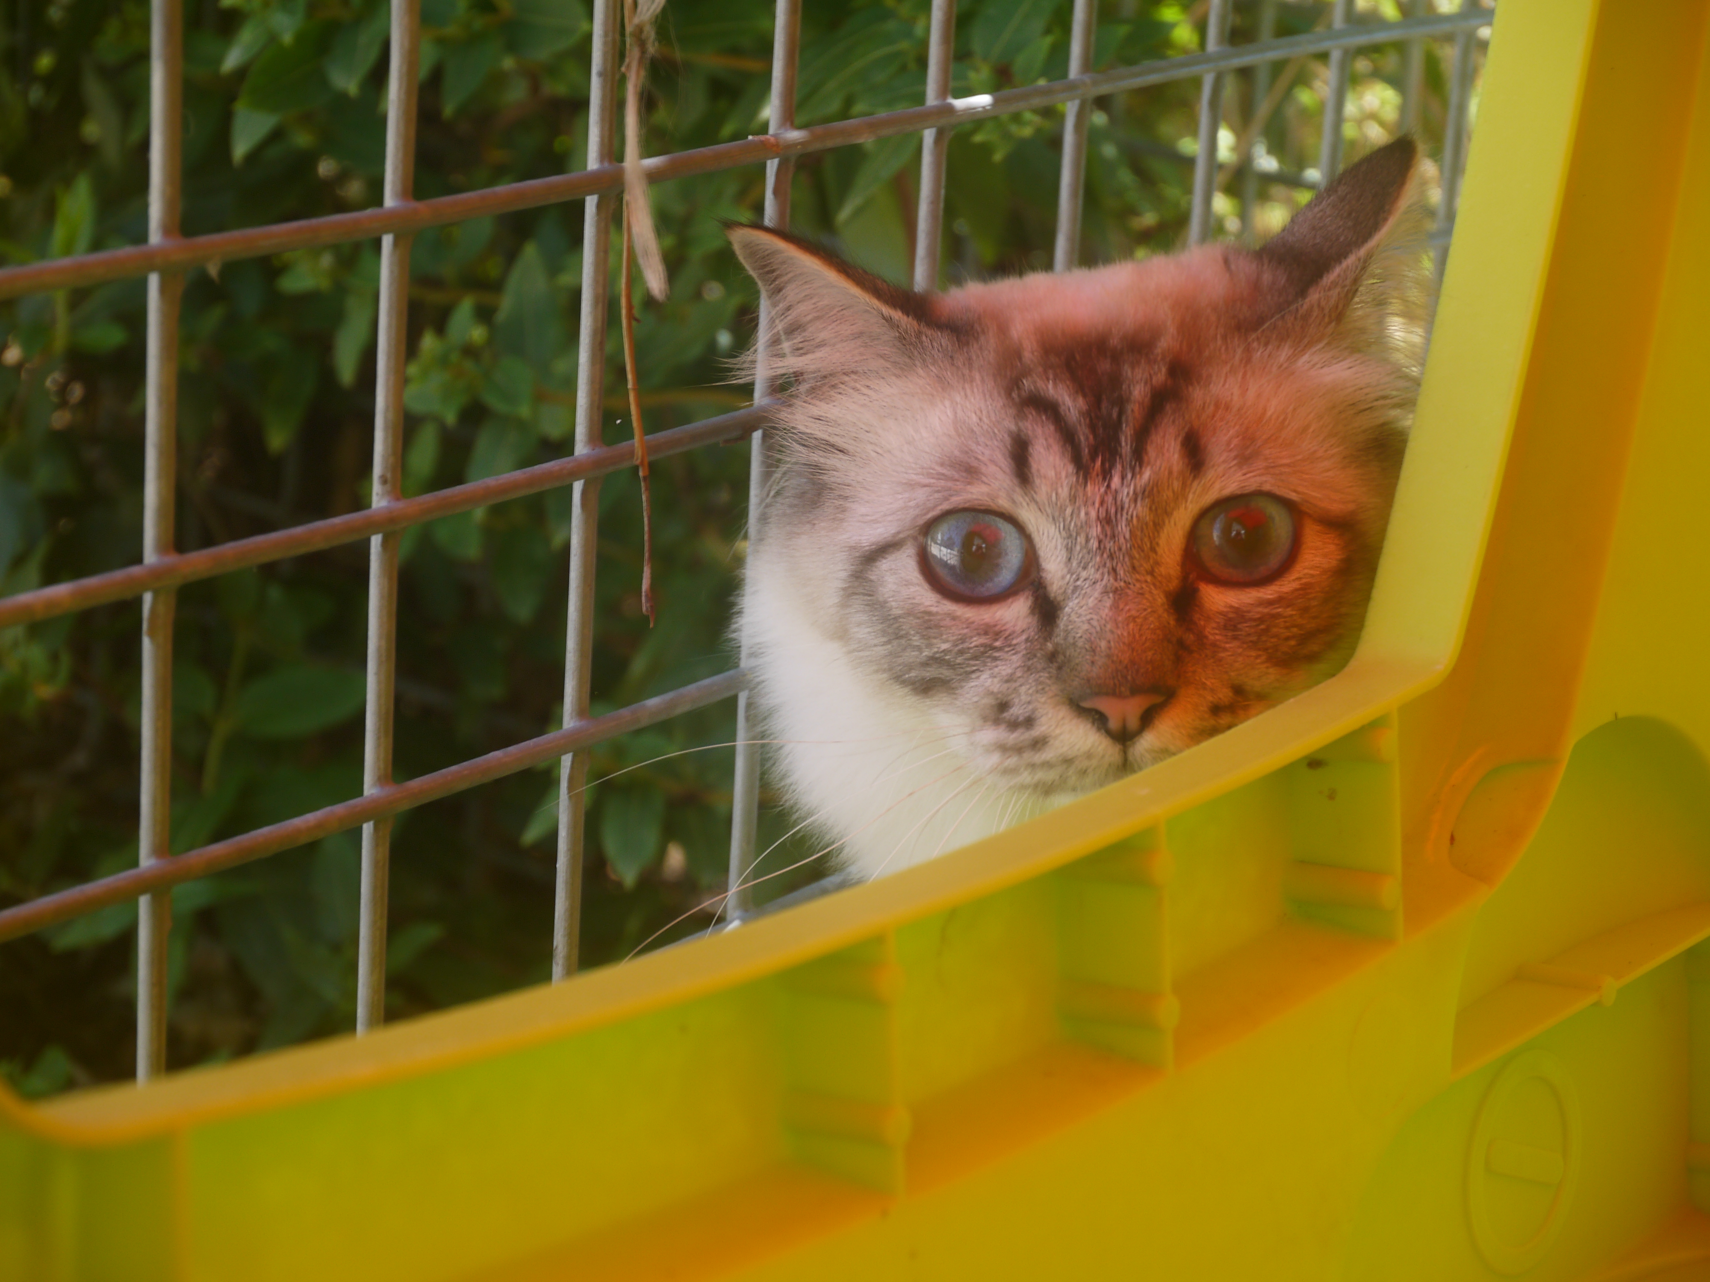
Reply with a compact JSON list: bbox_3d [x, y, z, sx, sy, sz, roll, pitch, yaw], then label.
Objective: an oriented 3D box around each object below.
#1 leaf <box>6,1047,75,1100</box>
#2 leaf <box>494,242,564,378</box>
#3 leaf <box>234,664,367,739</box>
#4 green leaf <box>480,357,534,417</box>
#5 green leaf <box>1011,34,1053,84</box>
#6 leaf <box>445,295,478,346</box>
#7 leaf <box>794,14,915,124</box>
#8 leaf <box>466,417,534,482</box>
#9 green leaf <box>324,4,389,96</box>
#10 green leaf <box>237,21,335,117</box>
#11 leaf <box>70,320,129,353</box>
[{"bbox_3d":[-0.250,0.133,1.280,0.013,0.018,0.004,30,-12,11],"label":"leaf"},{"bbox_3d":[-0.081,-0.083,1.050,0.017,0.036,0.006,-3,-11,-1],"label":"leaf"},{"bbox_3d":[-0.160,0.017,1.220,0.049,0.009,0.025,-10,55,16],"label":"leaf"},{"bbox_3d":[-0.086,-0.062,1.030,0.014,0.005,0.021,-32,62,-22],"label":"green leaf"},{"bbox_3d":[0.043,-0.140,1.000,0.006,0.015,0.002,32,-11,8],"label":"green leaf"},{"bbox_3d":[-0.098,-0.080,1.040,0.007,0.015,0.003,16,-11,1],"label":"leaf"},{"bbox_3d":[-0.003,-0.137,1.010,0.042,0.007,0.020,-33,61,-21],"label":"leaf"},{"bbox_3d":[-0.090,-0.044,1.040,0.018,0.030,0.006,12,-26,5],"label":"leaf"},{"bbox_3d":[-0.122,-0.149,1.040,0.015,0.029,0.005,10,-25,-1],"label":"green leaf"},{"bbox_3d":[-0.141,-0.143,1.030,0.020,0.007,0.037,27,59,29],"label":"green leaf"},{"bbox_3d":[-0.210,-0.084,1.150,0.019,0.004,0.011,-3,50,20],"label":"leaf"}]

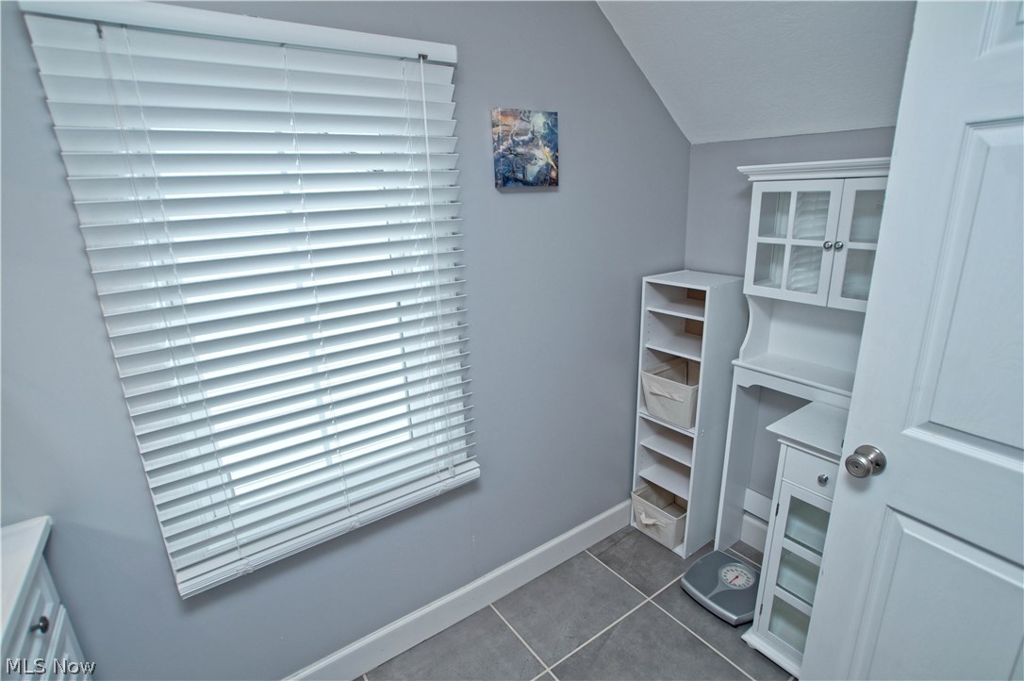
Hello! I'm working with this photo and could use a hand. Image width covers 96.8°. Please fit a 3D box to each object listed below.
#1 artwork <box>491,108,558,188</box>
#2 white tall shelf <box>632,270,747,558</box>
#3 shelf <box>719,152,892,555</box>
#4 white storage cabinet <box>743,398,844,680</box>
[{"bbox_3d":[0.050,-0.623,1.478,0.233,0.235,0.040,-12,18,-33],"label":"artwork"},{"bbox_3d":[0.789,0.331,2.046,0.304,1.227,0.301,-12,18,-33],"label":"white tall shelf"},{"bbox_3d":[1.119,0.217,1.635,0.199,1.643,0.670,-12,18,-33],"label":"shelf"},{"bbox_3d":[1.037,0.686,1.458,0.335,0.834,0.341,-12,18,-33],"label":"white storage cabinet"}]

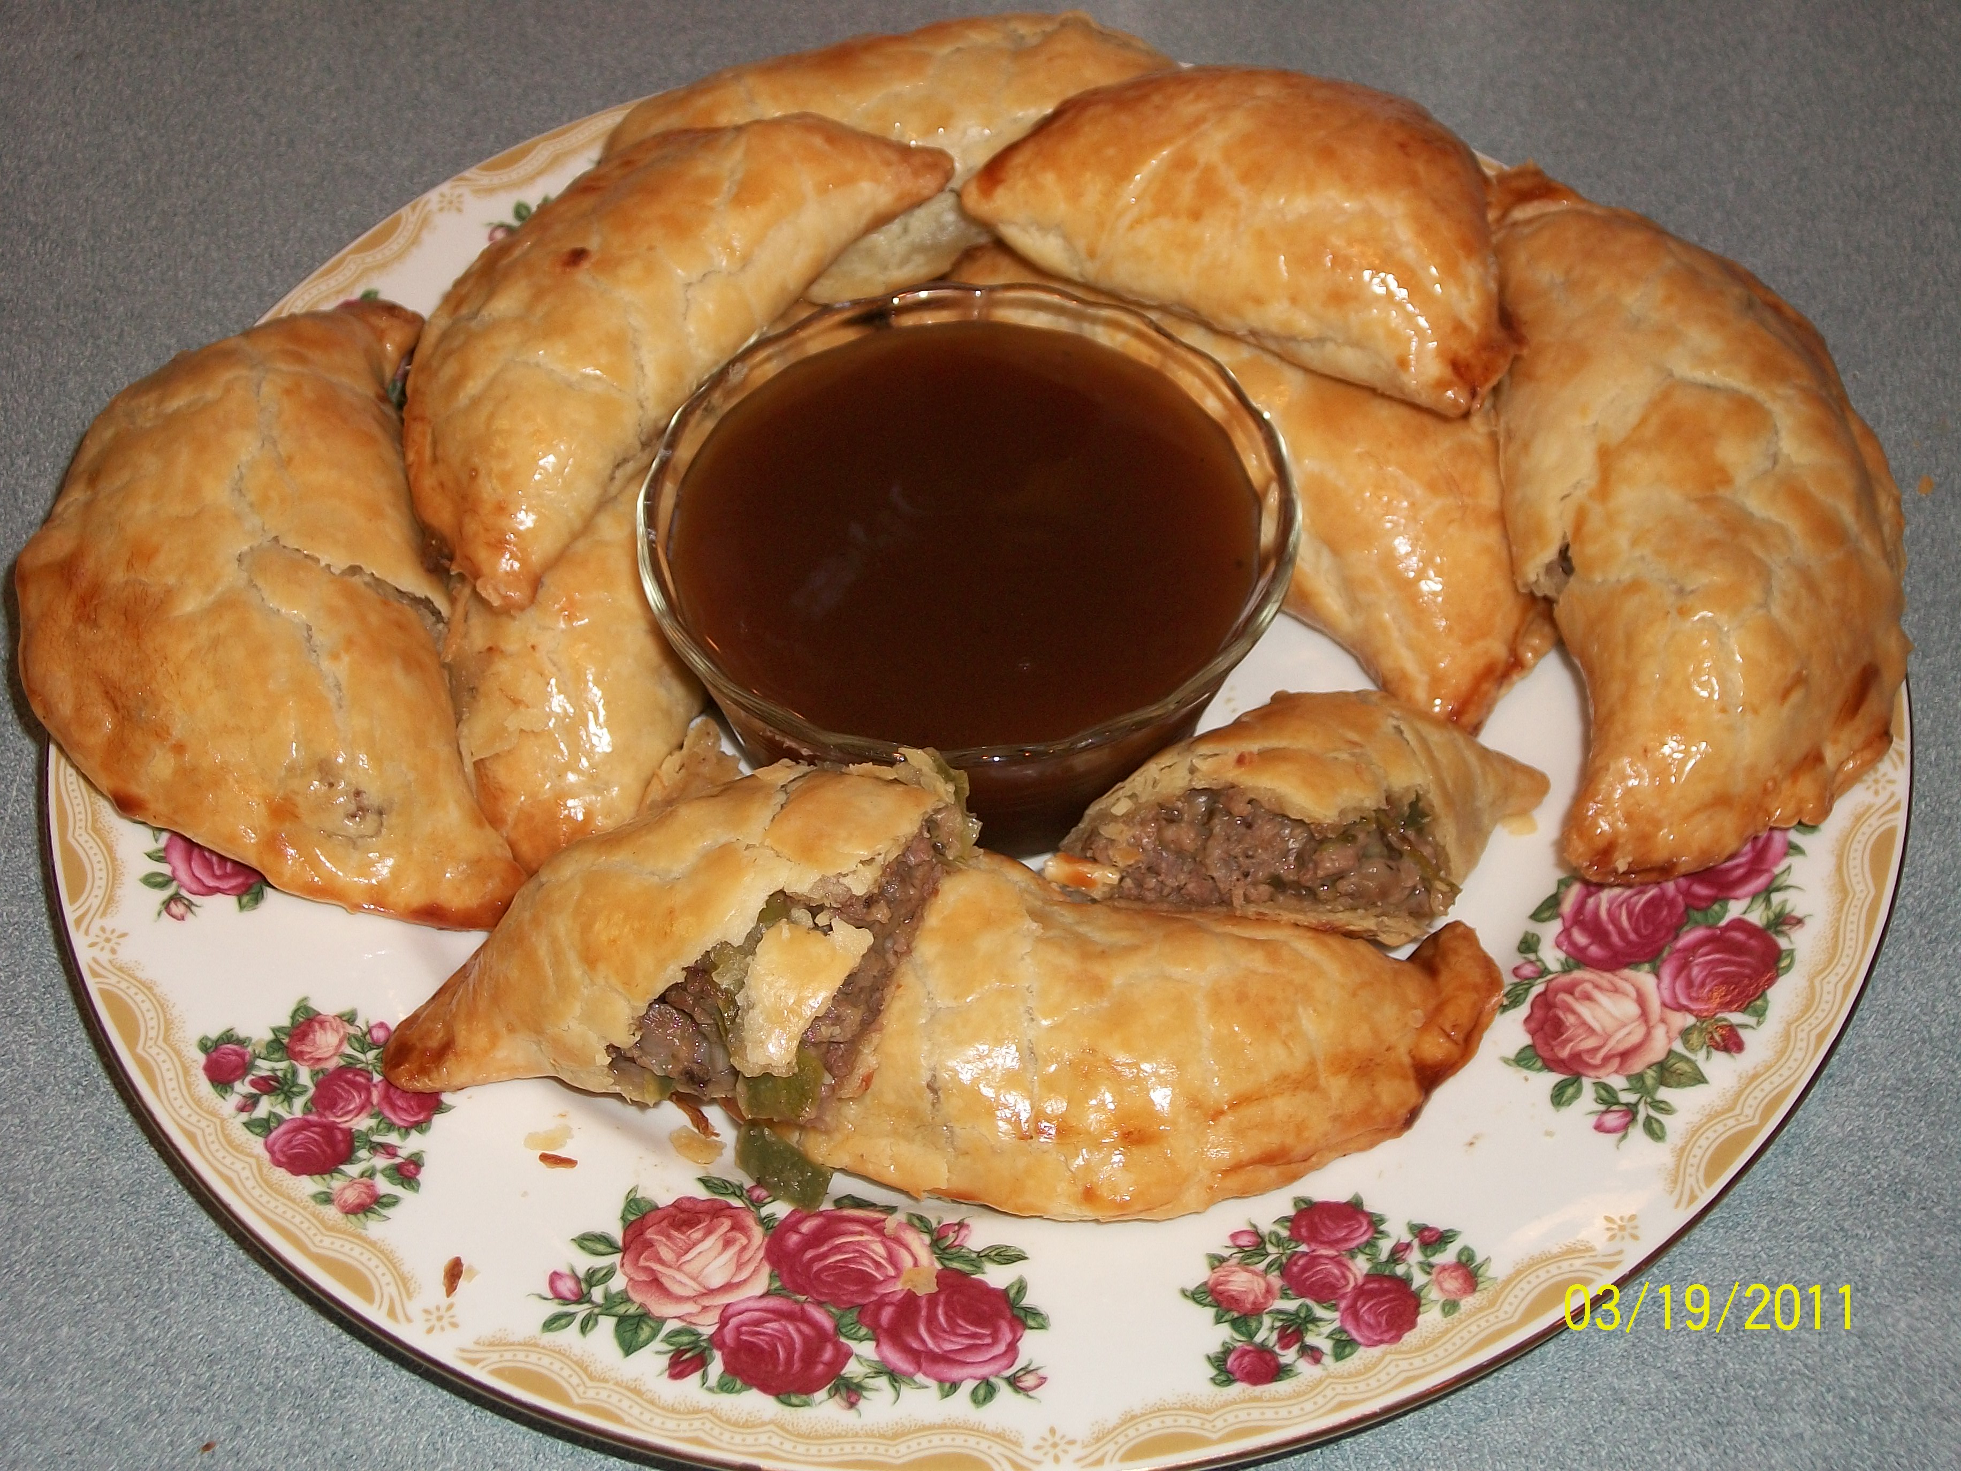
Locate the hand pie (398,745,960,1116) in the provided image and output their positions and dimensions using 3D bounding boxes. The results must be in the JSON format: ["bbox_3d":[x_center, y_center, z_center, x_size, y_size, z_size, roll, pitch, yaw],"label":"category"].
[{"bbox_3d":[-0.039,0.022,0.487,0.088,0.039,0.038,-19,53,-12],"label":"hand pie"}]

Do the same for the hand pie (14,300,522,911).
[{"bbox_3d":[-0.111,-0.026,0.516,0.064,0.040,0.117,-7,51,-12],"label":"hand pie"}]

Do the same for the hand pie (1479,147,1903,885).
[{"bbox_3d":[0.109,-0.045,0.522,0.059,0.040,0.126,-5,51,6],"label":"hand pie"}]

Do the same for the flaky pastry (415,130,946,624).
[{"bbox_3d":[-0.058,-0.073,0.539,0.052,0.038,0.106,23,56,30],"label":"flaky pastry"}]

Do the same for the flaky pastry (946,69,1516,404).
[{"bbox_3d":[0.048,-0.088,0.537,0.091,0.036,0.047,25,49,21],"label":"flaky pastry"}]

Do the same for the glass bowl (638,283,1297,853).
[{"bbox_3d":[-0.001,-0.018,0.514,0.093,0.044,0.093,-2,52,2],"label":"glass bowl"}]

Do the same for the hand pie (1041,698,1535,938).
[{"bbox_3d":[0.043,0.006,0.497,0.072,0.035,0.037,4,52,6],"label":"hand pie"}]

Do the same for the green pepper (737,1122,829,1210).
[{"bbox_3d":[-0.028,0.058,0.478,0.015,0.007,0.007,25,57,21],"label":"green pepper"}]

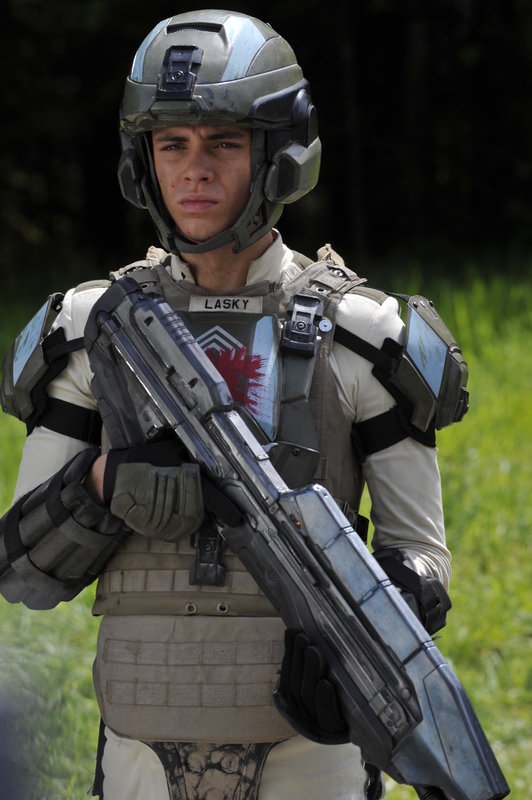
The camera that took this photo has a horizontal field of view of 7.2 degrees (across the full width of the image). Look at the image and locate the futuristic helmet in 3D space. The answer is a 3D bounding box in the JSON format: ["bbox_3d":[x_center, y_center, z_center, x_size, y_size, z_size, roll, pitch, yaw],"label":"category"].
[{"bbox_3d":[-0.054,-0.318,5.000,0.245,0.280,0.275,0,7,19],"label":"futuristic helmet"}]

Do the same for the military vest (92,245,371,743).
[{"bbox_3d":[-0.041,0.115,5.010,0.335,0.580,0.290,0,2,12],"label":"military vest"}]

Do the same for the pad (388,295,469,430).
[{"bbox_3d":[0.191,-0.044,4.970,0.080,0.165,0.140,-18,3,25],"label":"pad"}]

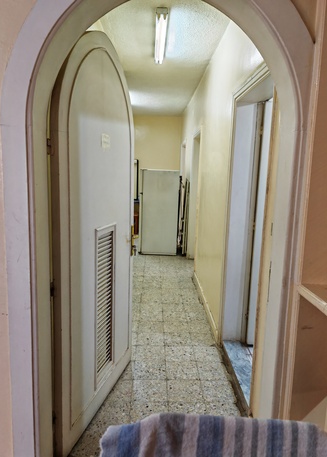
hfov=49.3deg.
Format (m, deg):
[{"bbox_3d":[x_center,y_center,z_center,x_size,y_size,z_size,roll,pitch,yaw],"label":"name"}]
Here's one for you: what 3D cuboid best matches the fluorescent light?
[{"bbox_3d":[-0.026,-1.634,3.128,0.088,0.072,1.210,1,10,-2],"label":"fluorescent light"}]

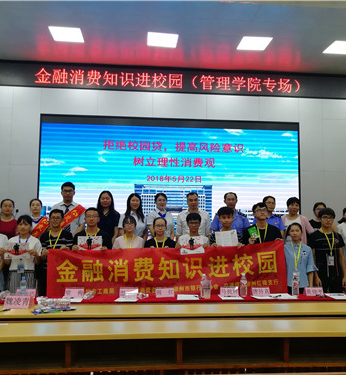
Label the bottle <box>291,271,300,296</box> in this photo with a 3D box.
[{"bbox_3d":[1.265,1.007,4.063,0.066,0.240,0.066,1,-5,-5],"label":"bottle"}]

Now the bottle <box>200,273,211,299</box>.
[{"bbox_3d":[0.314,0.983,3.909,0.066,0.240,0.066,1,-5,-5],"label":"bottle"}]

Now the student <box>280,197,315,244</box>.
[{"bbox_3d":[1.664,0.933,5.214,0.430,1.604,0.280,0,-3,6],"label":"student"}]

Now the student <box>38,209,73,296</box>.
[{"bbox_3d":[-1.358,1.072,4.484,0.440,1.648,0.340,1,-5,-7],"label":"student"}]

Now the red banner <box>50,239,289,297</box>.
[{"bbox_3d":[-0.037,0.971,4.457,2.727,0.650,0.100,-1,-6,-5],"label":"red banner"}]

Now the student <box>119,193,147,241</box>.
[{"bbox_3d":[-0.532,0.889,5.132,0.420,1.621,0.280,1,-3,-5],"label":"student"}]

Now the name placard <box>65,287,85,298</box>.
[{"bbox_3d":[-0.966,1.037,3.869,0.192,0.096,0.080,1,-5,-5],"label":"name placard"}]

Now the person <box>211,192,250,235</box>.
[{"bbox_3d":[0.801,0.910,5.387,0.520,1.660,0.300,1,-6,-2],"label":"person"}]

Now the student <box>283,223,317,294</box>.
[{"bbox_3d":[1.450,1.165,4.479,0.430,1.511,0.260,0,-3,6],"label":"student"}]

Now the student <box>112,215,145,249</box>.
[{"bbox_3d":[-0.534,1.150,4.653,0.420,1.580,0.340,1,-6,-3],"label":"student"}]

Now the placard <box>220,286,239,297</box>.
[{"bbox_3d":[0.576,1.066,4.003,0.192,0.096,0.080,1,-5,-5],"label":"placard"}]

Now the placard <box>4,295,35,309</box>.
[{"bbox_3d":[-1.249,0.923,3.177,0.208,0.103,0.095,0,-3,6],"label":"placard"}]

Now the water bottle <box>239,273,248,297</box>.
[{"bbox_3d":[0.716,0.986,3.940,0.066,0.236,0.066,1,-3,-5],"label":"water bottle"}]

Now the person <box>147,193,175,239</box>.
[{"bbox_3d":[-0.172,0.895,5.303,0.430,1.620,0.290,1,-6,-3],"label":"person"}]

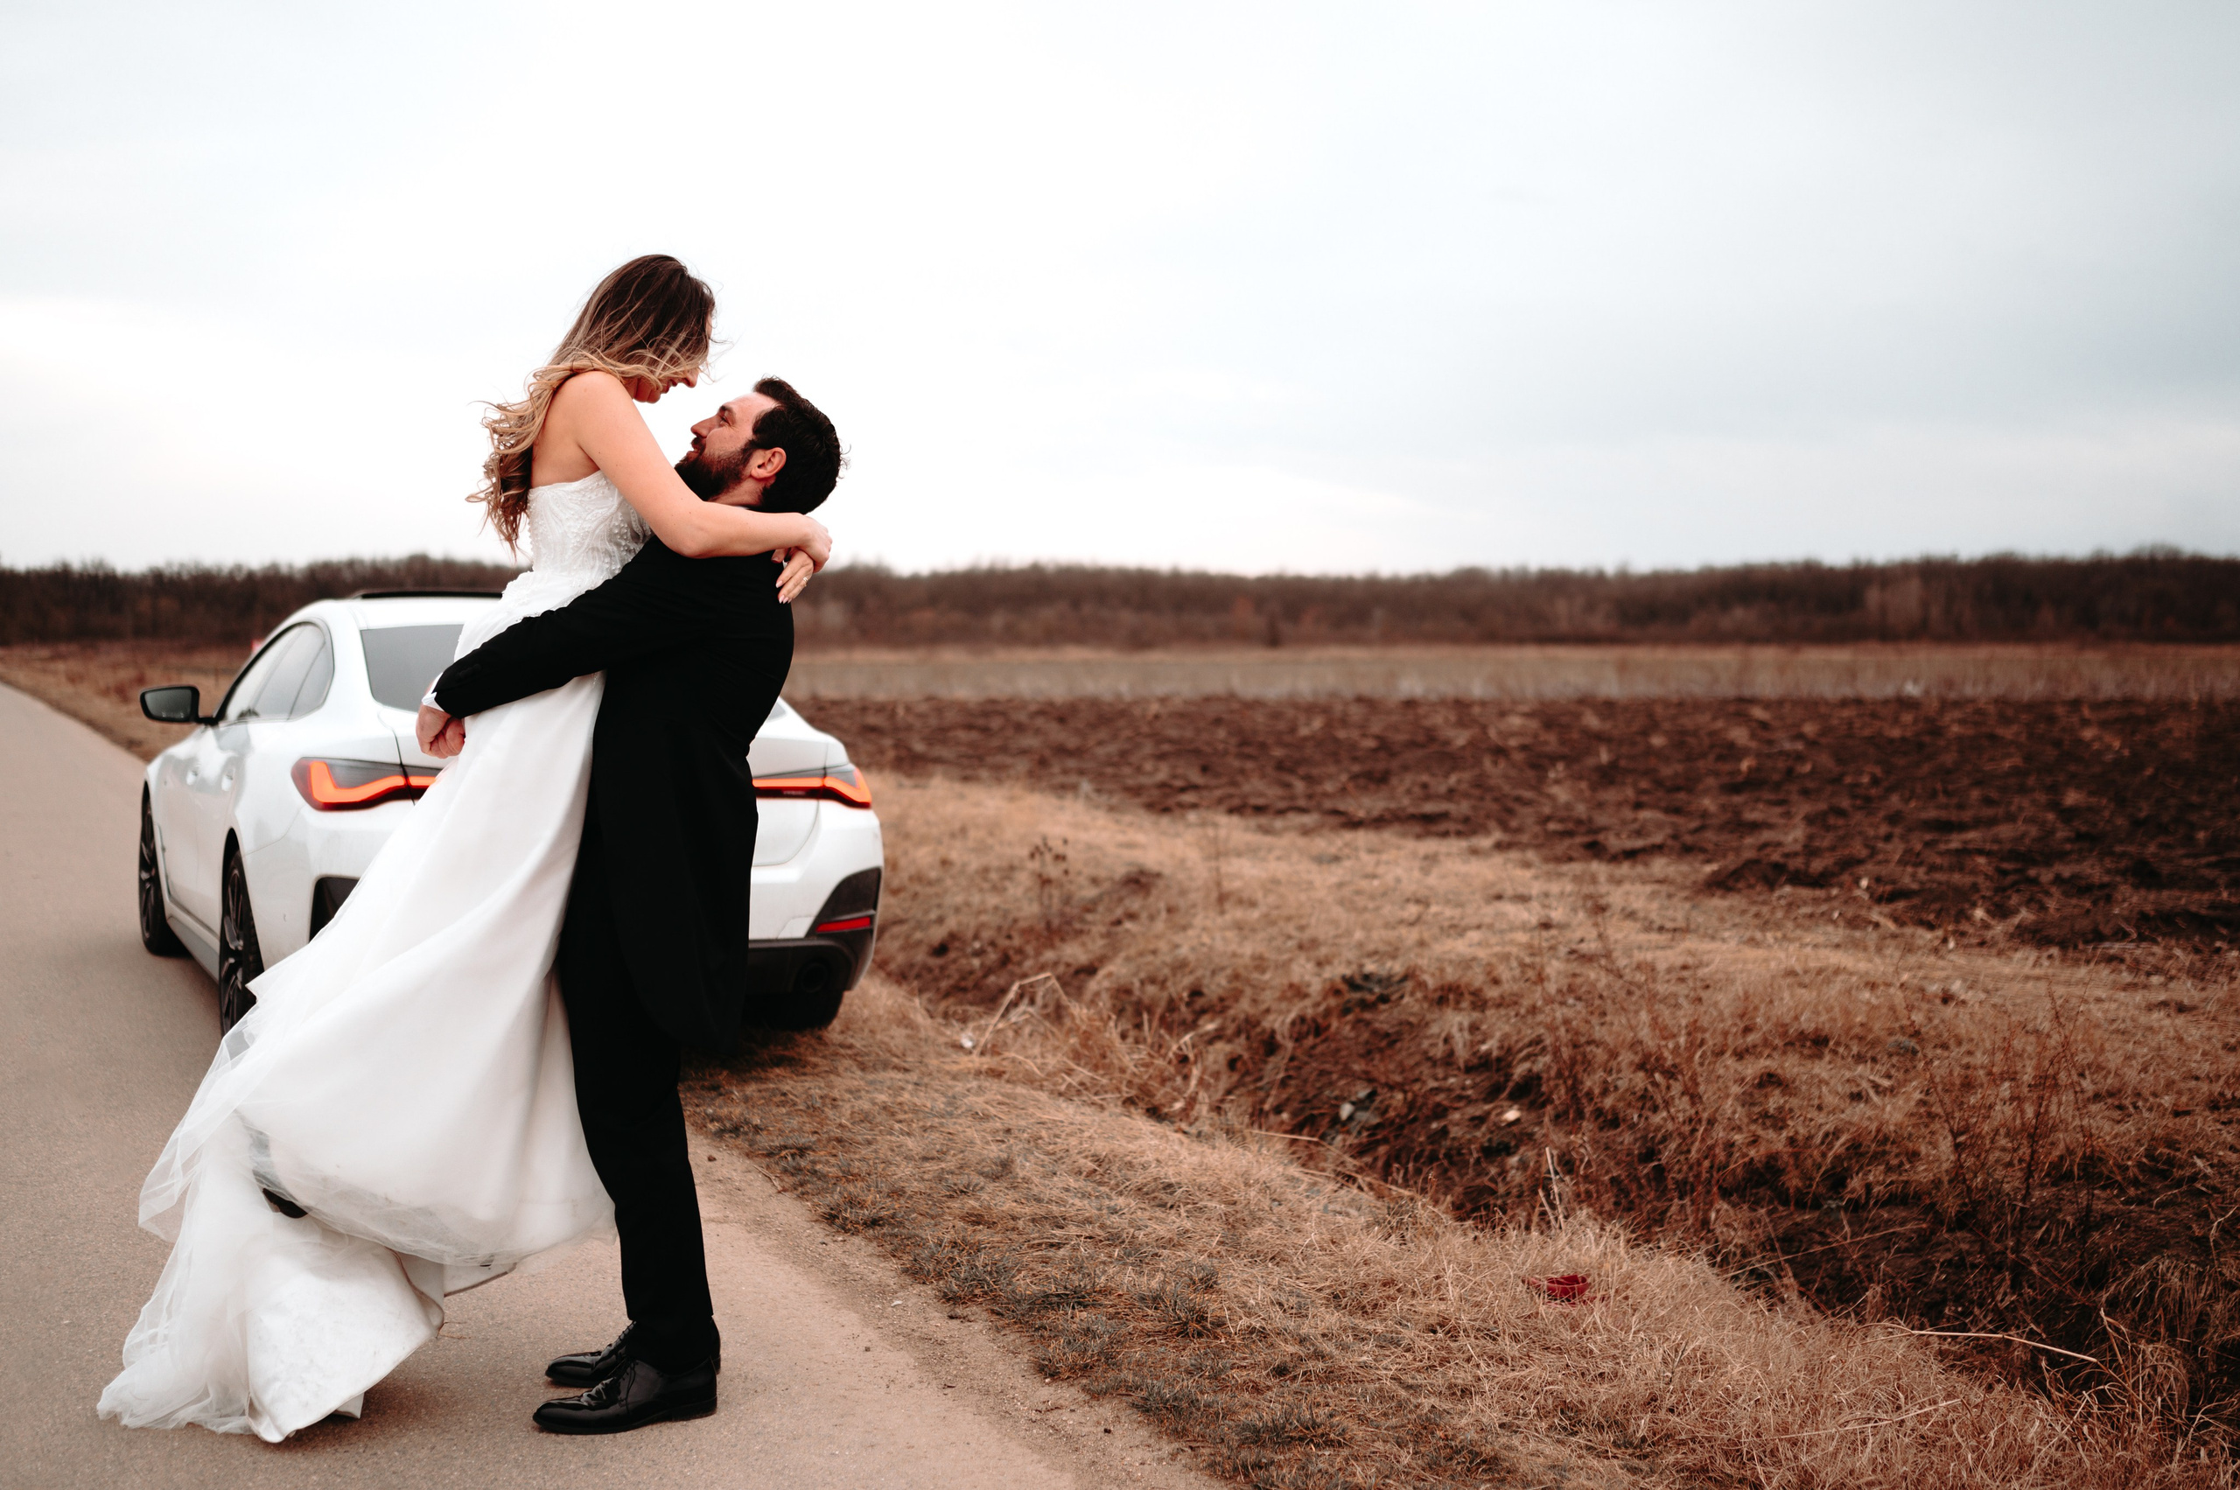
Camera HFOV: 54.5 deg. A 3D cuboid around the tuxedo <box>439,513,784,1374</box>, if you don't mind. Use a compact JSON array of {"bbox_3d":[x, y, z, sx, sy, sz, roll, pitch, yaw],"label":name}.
[{"bbox_3d":[-0.846,0.345,3.630,0.600,1.410,0.540,0,3,-10],"label":"tuxedo"}]

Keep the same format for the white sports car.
[{"bbox_3d":[-2.430,0.165,7.930,1.920,1.440,4.760,-1,3,-29],"label":"white sports car"}]

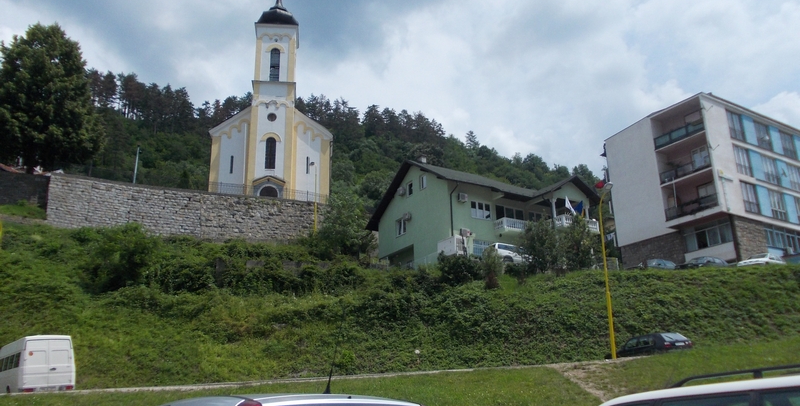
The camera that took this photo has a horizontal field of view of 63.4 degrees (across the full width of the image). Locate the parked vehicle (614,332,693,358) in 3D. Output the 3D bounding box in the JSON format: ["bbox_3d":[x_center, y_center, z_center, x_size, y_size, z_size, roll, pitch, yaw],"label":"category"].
[{"bbox_3d":[11.463,6.909,30.024,1.690,1.420,4.020,3,-18,-22],"label":"parked vehicle"}]

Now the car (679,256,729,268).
[{"bbox_3d":[19.741,4.323,42.005,4.150,1.450,1.700,13,-23,-36],"label":"car"}]

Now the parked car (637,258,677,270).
[{"bbox_3d":[17.450,4.659,44.458,4.100,1.430,1.680,13,-23,-36],"label":"parked car"}]

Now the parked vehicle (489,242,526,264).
[{"bbox_3d":[8.337,3.714,45.416,4.150,1.500,1.700,13,-23,-24],"label":"parked vehicle"}]

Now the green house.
[{"bbox_3d":[7.039,2.372,56.715,15.600,10.434,13.000,11,-22,-32],"label":"green house"}]

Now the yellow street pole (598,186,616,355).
[{"bbox_3d":[9.634,2.952,29.259,0.850,8.100,0.300,-12,-23,33],"label":"yellow street pole"}]

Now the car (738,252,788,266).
[{"bbox_3d":[22.075,3.855,39.434,3.950,1.400,1.620,14,-24,-37],"label":"car"}]

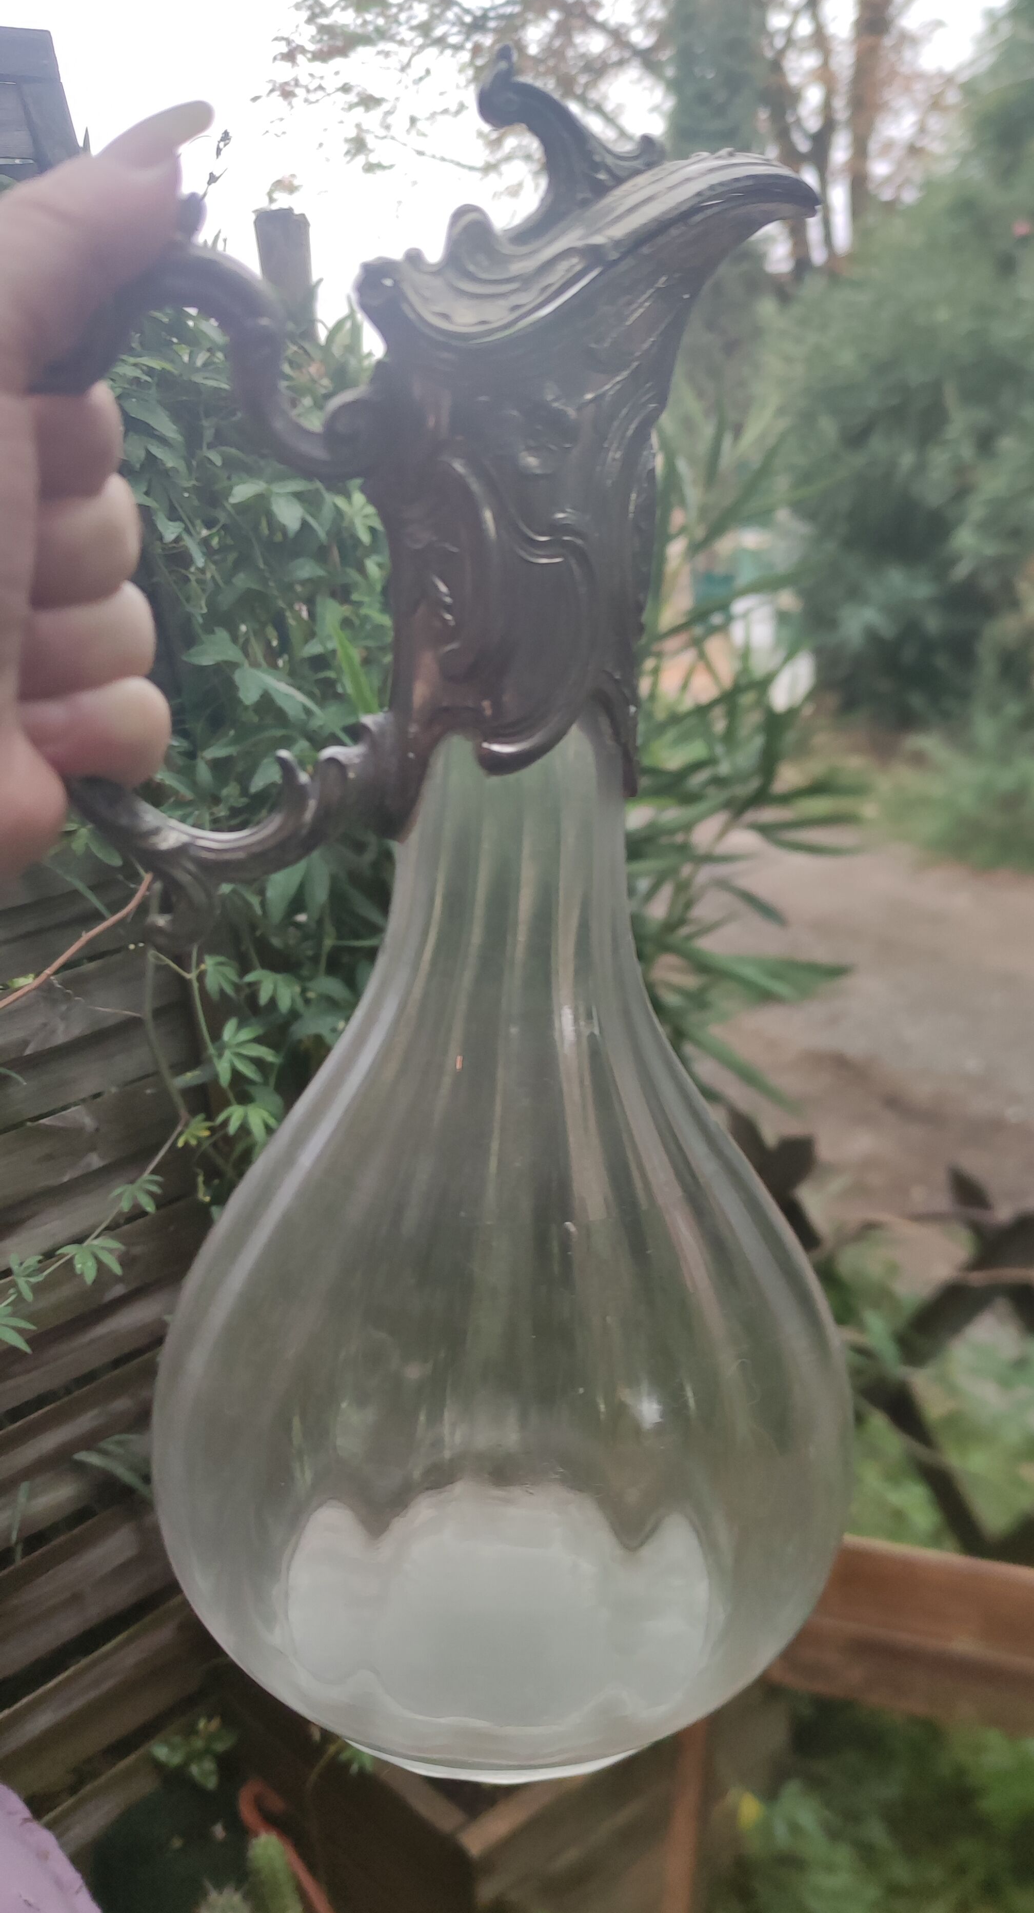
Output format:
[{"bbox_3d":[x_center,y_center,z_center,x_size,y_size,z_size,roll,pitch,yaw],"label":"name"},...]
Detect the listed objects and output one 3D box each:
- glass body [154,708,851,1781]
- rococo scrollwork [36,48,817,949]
[{"bbox_3d":[-0.002,0.047,0.275,0.132,0.182,0.132,1,13,0],"label":"glass body"},{"bbox_3d":[-0.017,-0.077,0.255,0.135,0.152,0.051,1,8,0],"label":"rococo scrollwork"}]

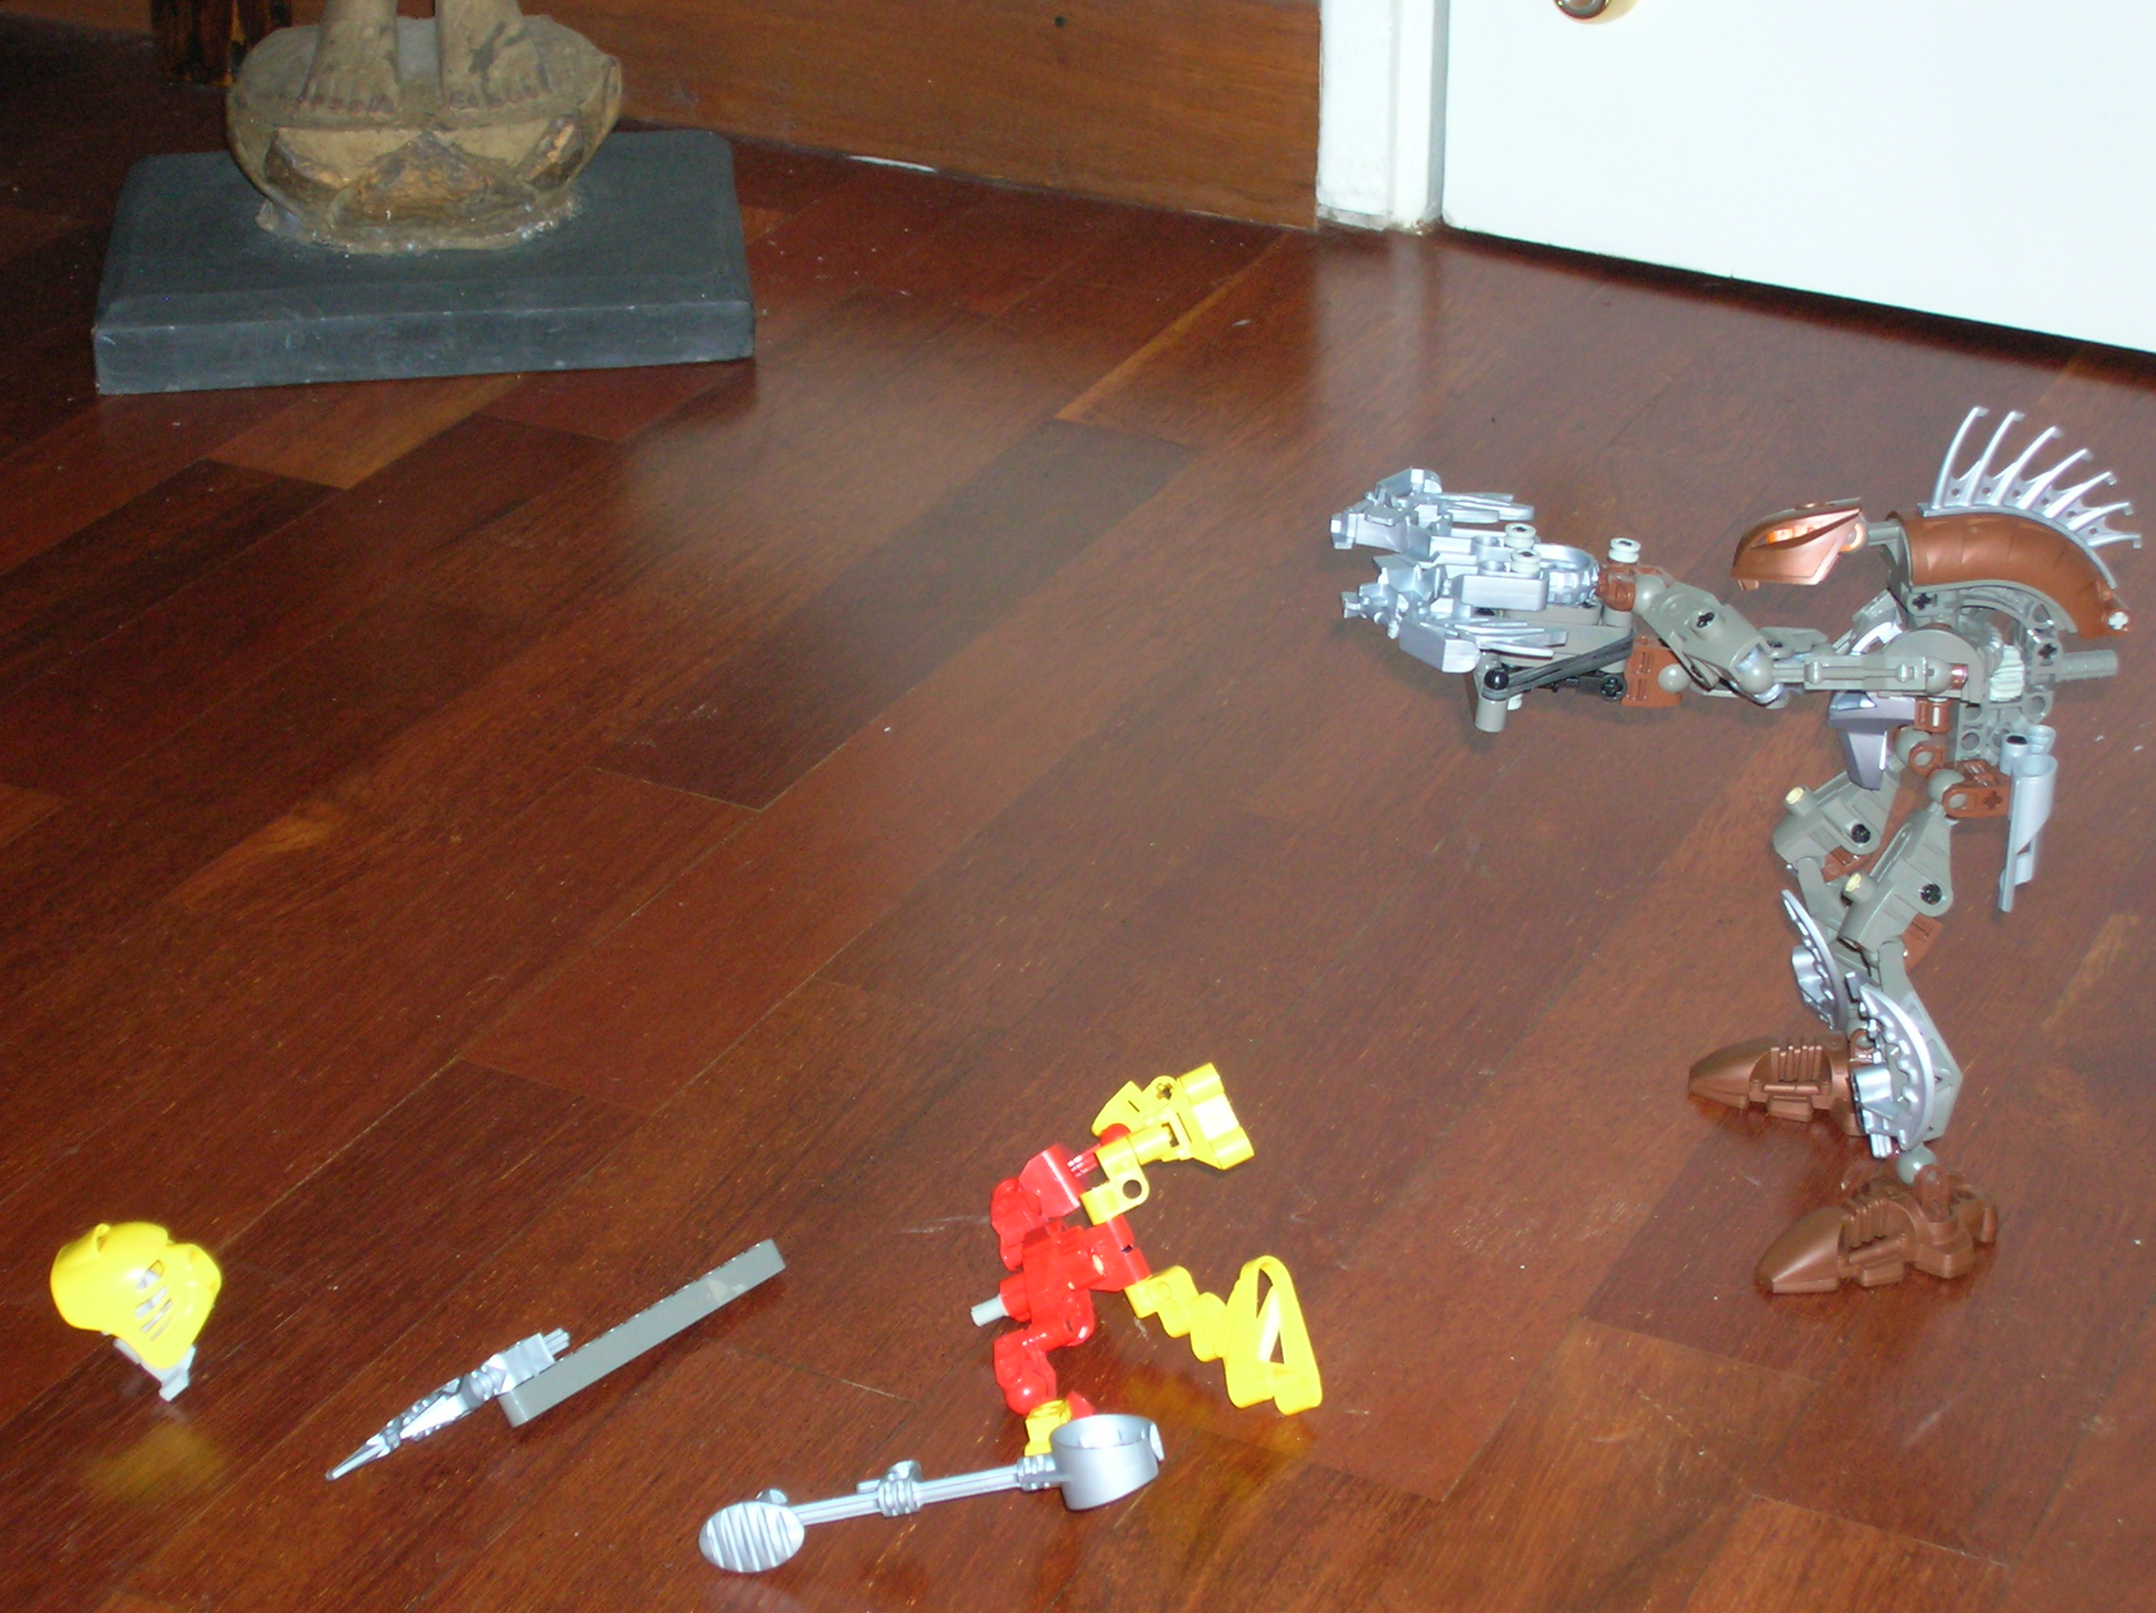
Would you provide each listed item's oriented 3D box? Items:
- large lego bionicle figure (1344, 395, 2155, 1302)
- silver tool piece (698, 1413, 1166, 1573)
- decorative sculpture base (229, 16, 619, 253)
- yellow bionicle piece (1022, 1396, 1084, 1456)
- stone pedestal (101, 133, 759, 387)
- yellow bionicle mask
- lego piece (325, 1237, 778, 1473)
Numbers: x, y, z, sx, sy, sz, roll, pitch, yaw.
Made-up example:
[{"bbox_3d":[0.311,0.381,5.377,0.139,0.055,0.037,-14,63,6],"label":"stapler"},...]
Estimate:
[{"bbox_3d":[0.156,-0.002,1.067,0.190,0.207,0.120,1,28,2],"label":"large lego bionicle figure"},{"bbox_3d":[-0.032,0.152,0.973,0.109,0.021,0.024,-9,29,-17],"label":"silver tool piece"},{"bbox_3d":[-0.247,-0.252,1.649,0.147,0.054,0.122,-3,28,-7],"label":"decorative sculpture base"},{"bbox_3d":[-0.006,0.142,1.000,0.015,0.011,0.015,0,27,0],"label":"yellow bionicle piece"},{"bbox_3d":[-0.248,-0.211,1.660,0.238,0.030,0.178,-3,28,-7],"label":"stone pedestal"},{"bbox_3d":[-0.223,0.114,1.034,0.032,0.036,0.029,-38,3,7],"label":"yellow bionicle mask"},{"bbox_3d":[-0.120,0.130,1.023,0.017,0.013,0.131,22,35,36],"label":"lego piece"}]

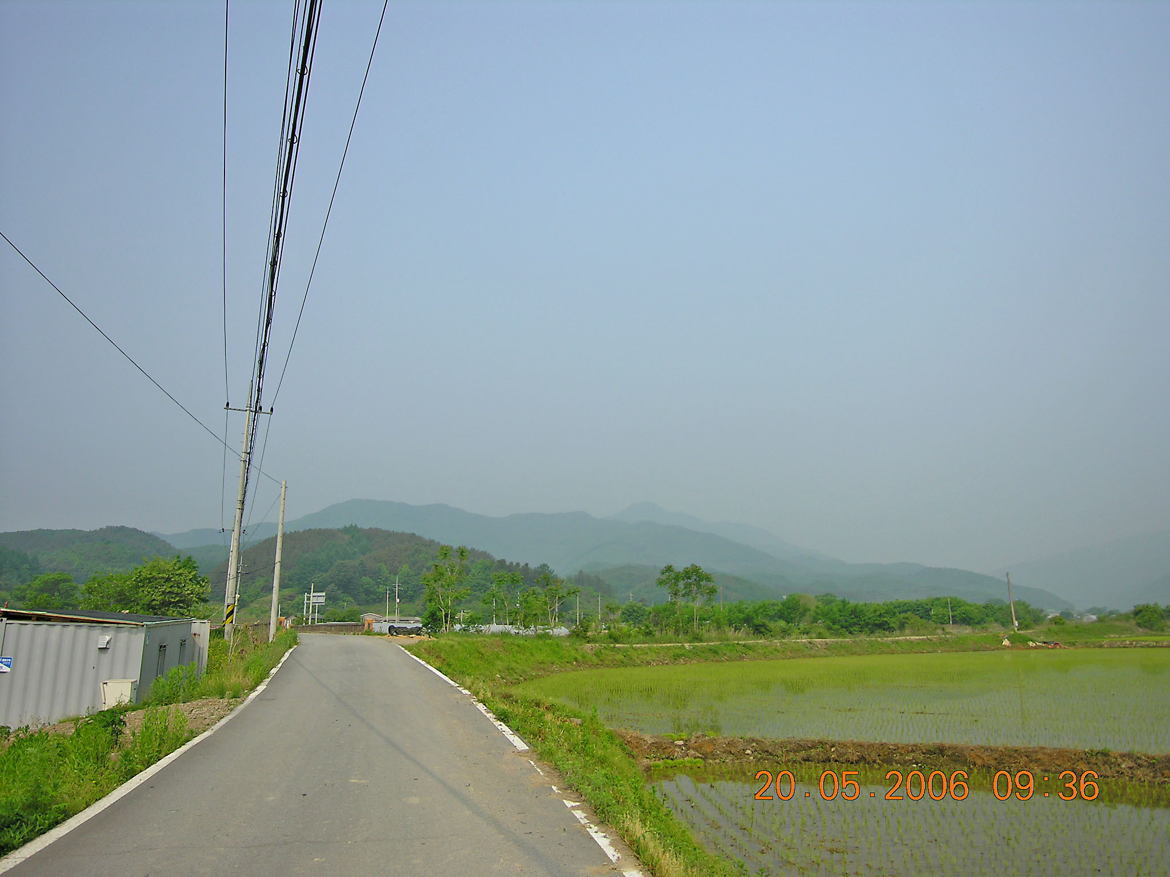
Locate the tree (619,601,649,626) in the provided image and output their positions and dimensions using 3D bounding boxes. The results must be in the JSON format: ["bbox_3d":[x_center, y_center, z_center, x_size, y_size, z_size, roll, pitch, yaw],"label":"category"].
[{"bbox_3d":[5.354,19.148,88.301,3.283,2.917,3.283,-1,-12,3],"label":"tree"}]

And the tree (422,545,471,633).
[{"bbox_3d":[-10.108,10.972,59.017,3.520,6.350,3.350,2,-12,-9],"label":"tree"}]

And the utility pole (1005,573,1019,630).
[{"bbox_3d":[42.220,16.197,80.190,0.280,5.670,0.280,-9,-14,26],"label":"utility pole"}]

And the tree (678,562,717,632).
[{"bbox_3d":[9.578,13.719,69.677,3.380,5.740,3.210,-2,-12,8],"label":"tree"}]

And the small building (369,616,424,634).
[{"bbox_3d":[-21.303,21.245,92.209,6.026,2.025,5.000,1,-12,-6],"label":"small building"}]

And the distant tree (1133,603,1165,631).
[{"bbox_3d":[52.836,16.839,76.269,3.008,2.601,3.008,-8,-14,33],"label":"distant tree"}]

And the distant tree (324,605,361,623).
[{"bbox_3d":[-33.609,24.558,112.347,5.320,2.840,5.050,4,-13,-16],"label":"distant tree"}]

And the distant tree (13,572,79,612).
[{"bbox_3d":[-50.683,15.588,76.434,6.030,5.990,5.730,8,-15,-32],"label":"distant tree"}]

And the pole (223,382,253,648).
[{"bbox_3d":[-16.500,3.337,38.772,0.360,12.310,0.360,5,-13,-23],"label":"pole"}]

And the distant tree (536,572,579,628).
[{"bbox_3d":[-2.028,12.072,60.442,3.133,4.274,3.133,0,-12,-2],"label":"distant tree"}]

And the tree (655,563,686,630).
[{"bbox_3d":[6.953,13.026,66.555,2.550,5.373,2.550,-1,-12,6],"label":"tree"}]

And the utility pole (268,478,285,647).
[{"bbox_3d":[-12.469,4.960,33.181,0.260,6.591,0.260,4,-13,-20],"label":"utility pole"}]

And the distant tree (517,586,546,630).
[{"bbox_3d":[-4.359,13.779,65.570,2.440,3.470,2.320,1,-12,-4],"label":"distant tree"}]

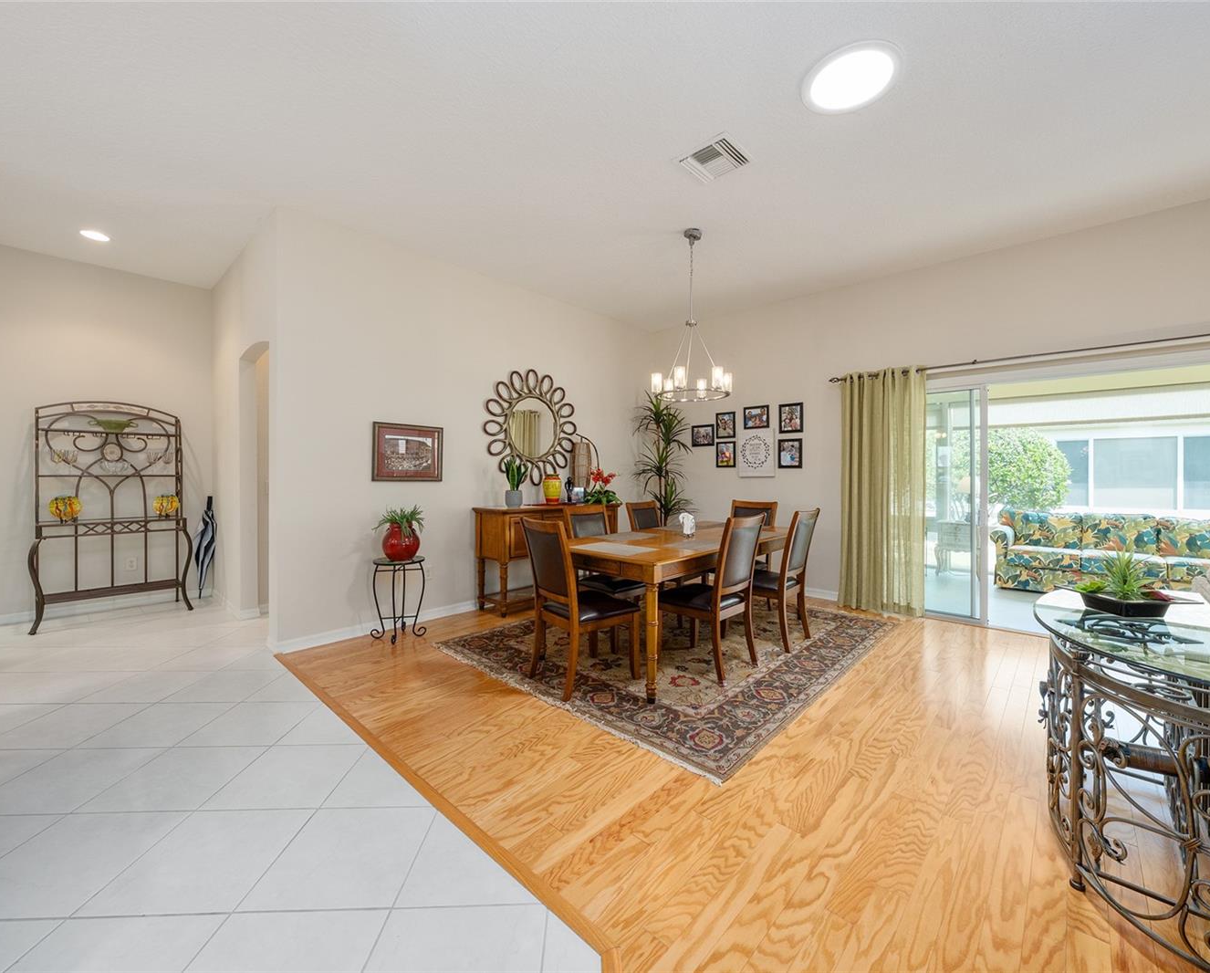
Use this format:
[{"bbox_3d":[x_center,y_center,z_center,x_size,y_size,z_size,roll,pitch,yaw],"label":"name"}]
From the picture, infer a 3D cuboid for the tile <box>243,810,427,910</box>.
[{"bbox_3d":[-0.797,1.146,1.519,0.413,0.010,0.413,0,0,-3],"label":"tile"}]

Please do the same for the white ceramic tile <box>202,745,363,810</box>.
[{"bbox_3d":[-1.243,1.152,1.942,0.428,0.010,0.428,0,0,-2],"label":"white ceramic tile"}]

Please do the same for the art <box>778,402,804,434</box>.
[{"bbox_3d":[1.958,-0.711,5.111,0.250,0.305,0.020,1,1,42],"label":"art"}]

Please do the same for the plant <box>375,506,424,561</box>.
[{"bbox_3d":[-1.535,0.349,3.636,0.360,0.405,0.360,1,1,41],"label":"plant"}]

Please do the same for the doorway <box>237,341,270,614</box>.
[{"bbox_3d":[-2.687,0.023,3.839,1.000,2.200,0.150,1,1,42],"label":"doorway"}]

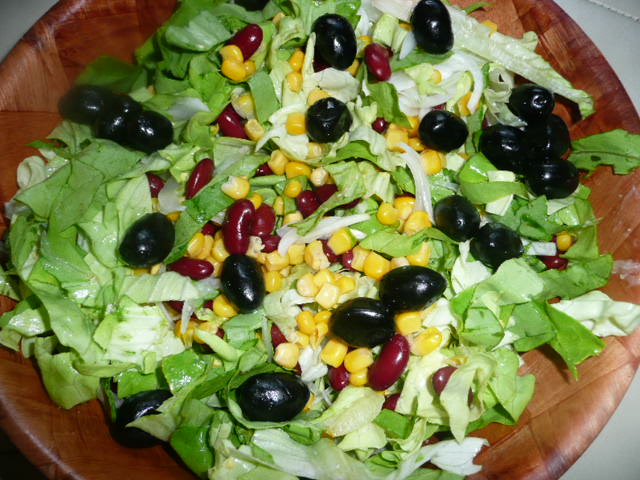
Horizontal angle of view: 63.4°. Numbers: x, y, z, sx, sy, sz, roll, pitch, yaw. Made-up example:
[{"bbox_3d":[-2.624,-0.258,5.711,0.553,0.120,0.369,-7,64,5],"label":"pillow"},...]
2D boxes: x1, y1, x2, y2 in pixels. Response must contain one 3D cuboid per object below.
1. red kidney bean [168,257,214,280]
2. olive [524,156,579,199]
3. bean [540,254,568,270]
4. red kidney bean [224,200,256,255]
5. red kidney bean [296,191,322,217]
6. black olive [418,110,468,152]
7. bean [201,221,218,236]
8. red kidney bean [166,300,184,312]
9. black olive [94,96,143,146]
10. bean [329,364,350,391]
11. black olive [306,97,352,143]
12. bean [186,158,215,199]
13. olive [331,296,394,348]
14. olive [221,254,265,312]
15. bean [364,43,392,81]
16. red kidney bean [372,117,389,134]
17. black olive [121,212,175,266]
[{"bbox_3d":[-0.048,0.011,0.193,0.018,0.008,0.008,10,72,3],"label":"red kidney bean"},{"bbox_3d":[0.094,-0.025,0.210,0.022,0.017,0.017,6,99,23],"label":"olive"},{"bbox_3d":[0.091,0.008,0.202,0.018,0.009,0.009,14,72,3],"label":"bean"},{"bbox_3d":[-0.030,-0.005,0.194,0.011,0.009,0.021,7,71,0],"label":"red kidney bean"},{"bbox_3d":[-0.004,-0.014,0.203,0.010,0.009,0.017,-42,78,-14],"label":"red kidney bean"},{"bbox_3d":[0.051,-0.044,0.212,0.021,0.017,0.017,16,72,5],"label":"black olive"},{"bbox_3d":[-0.043,-0.004,0.203,0.017,0.009,0.010,11,71,2],"label":"bean"},{"bbox_3d":[-0.053,0.024,0.193,0.016,0.007,0.008,32,75,10],"label":"red kidney bean"},{"bbox_3d":[-0.084,-0.050,0.216,0.017,0.017,0.024,36,75,11],"label":"black olive"},{"bbox_3d":[0.008,0.048,0.185,0.008,0.007,0.015,11,72,3],"label":"bean"},{"bbox_3d":[0.004,-0.050,0.214,0.018,0.022,0.018,0,103,1],"label":"black olive"},{"bbox_3d":[-0.048,-0.024,0.205,0.009,0.008,0.018,25,73,8],"label":"bean"},{"bbox_3d":[0.015,0.030,0.188,0.023,0.018,0.018,8,72,2],"label":"olive"},{"bbox_3d":[-0.030,0.017,0.204,0.017,0.017,0.024,-21,72,-8],"label":"olive"},{"bbox_3d":[0.026,-0.080,0.233,0.011,0.009,0.018,-14,71,-5],"label":"bean"},{"bbox_3d":[0.026,-0.050,0.226,0.008,0.008,0.013,-12,44,-5],"label":"red kidney bean"},{"bbox_3d":[-0.066,0.000,0.197,0.018,0.018,0.023,42,76,12],"label":"black olive"}]

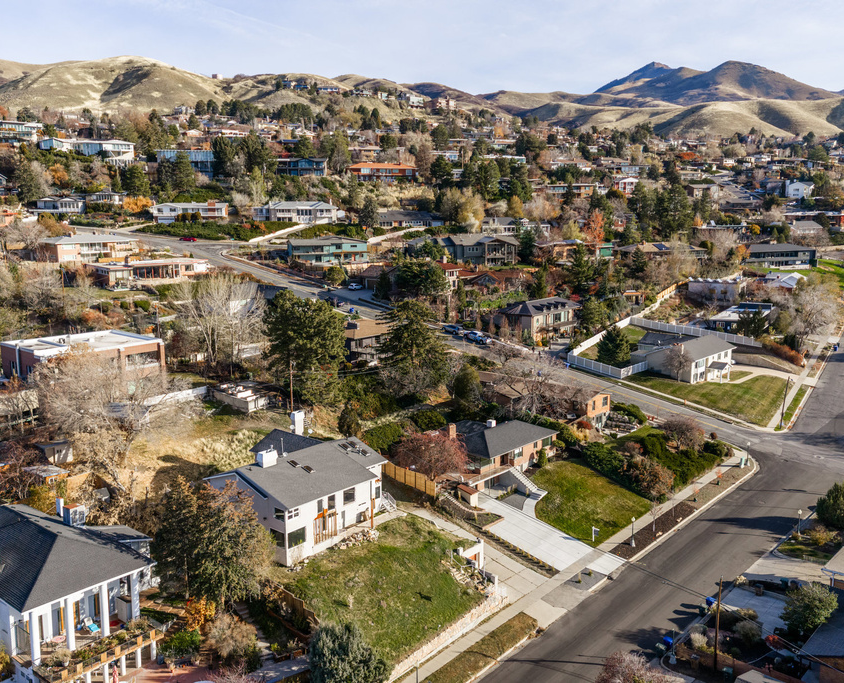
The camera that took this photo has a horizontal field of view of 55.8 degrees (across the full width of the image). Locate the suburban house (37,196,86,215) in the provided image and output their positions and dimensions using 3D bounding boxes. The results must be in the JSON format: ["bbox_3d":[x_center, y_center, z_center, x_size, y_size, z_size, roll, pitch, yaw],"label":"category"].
[{"bbox_3d":[-109.080,-40.950,240.000,14.300,5.200,10.500,-2,10,-14],"label":"suburban house"}]

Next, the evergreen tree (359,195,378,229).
[{"bbox_3d":[-18.777,-45.683,280.000,6.600,11.300,6.600,1,9,0],"label":"evergreen tree"}]

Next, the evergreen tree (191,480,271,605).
[{"bbox_3d":[-16.020,17.110,67.000,7.000,10.700,6.800,0,10,0],"label":"evergreen tree"}]

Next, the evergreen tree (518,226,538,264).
[{"bbox_3d":[32.129,-28.793,239.074,5.900,11.335,5.900,0,9,0],"label":"evergreen tree"}]

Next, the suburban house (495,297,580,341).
[{"bbox_3d":[25.443,-5.099,173.000,10.000,7.800,20.500,8,12,36],"label":"suburban house"}]

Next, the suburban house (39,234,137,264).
[{"bbox_3d":[-91.410,-25.850,218.750,10.500,6.900,24.000,7,12,37],"label":"suburban house"}]

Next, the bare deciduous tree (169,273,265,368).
[{"bbox_3d":[-38.000,-3.820,146.550,16.500,17.550,14.000,-3,10,-15],"label":"bare deciduous tree"}]

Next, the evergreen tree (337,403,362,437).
[{"bbox_3d":[-9.190,9.670,101.000,3.300,4.700,3.200,0,10,0],"label":"evergreen tree"}]

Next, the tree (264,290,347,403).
[{"bbox_3d":[-19.243,0.926,130.480,13.200,18.617,13.200,0,9,0],"label":"tree"}]

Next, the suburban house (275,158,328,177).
[{"bbox_3d":[-45.610,-65.340,299.000,20.000,7.000,11.500,0,10,0],"label":"suburban house"}]

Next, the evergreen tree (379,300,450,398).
[{"bbox_3d":[-1.232,1.447,135.617,12.000,16.942,12.000,0,9,0],"label":"evergreen tree"}]

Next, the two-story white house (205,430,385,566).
[{"bbox_3d":[-16.748,17.752,97.257,19.600,9.200,16.900,8,12,38],"label":"two-story white house"}]

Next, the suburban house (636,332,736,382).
[{"bbox_3d":[54.130,2.670,169.100,17.000,6.700,20.000,9,13,42],"label":"suburban house"}]

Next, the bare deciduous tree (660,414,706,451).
[{"bbox_3d":[40.710,14.130,123.550,6.800,5.450,6.500,3,10,18],"label":"bare deciduous tree"}]

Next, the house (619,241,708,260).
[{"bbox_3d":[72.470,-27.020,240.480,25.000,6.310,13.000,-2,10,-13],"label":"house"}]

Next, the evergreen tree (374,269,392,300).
[{"bbox_3d":[-10.266,-15.179,212.302,4.800,8.544,4.800,0,9,0],"label":"evergreen tree"}]

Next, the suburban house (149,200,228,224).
[{"bbox_3d":[-75.826,-42.387,262.303,24.000,6.800,10.000,-1,10,-10],"label":"suburban house"}]

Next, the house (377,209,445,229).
[{"bbox_3d":[-4.752,-45.121,292.000,25.000,5.500,12.000,-1,10,-12],"label":"house"}]

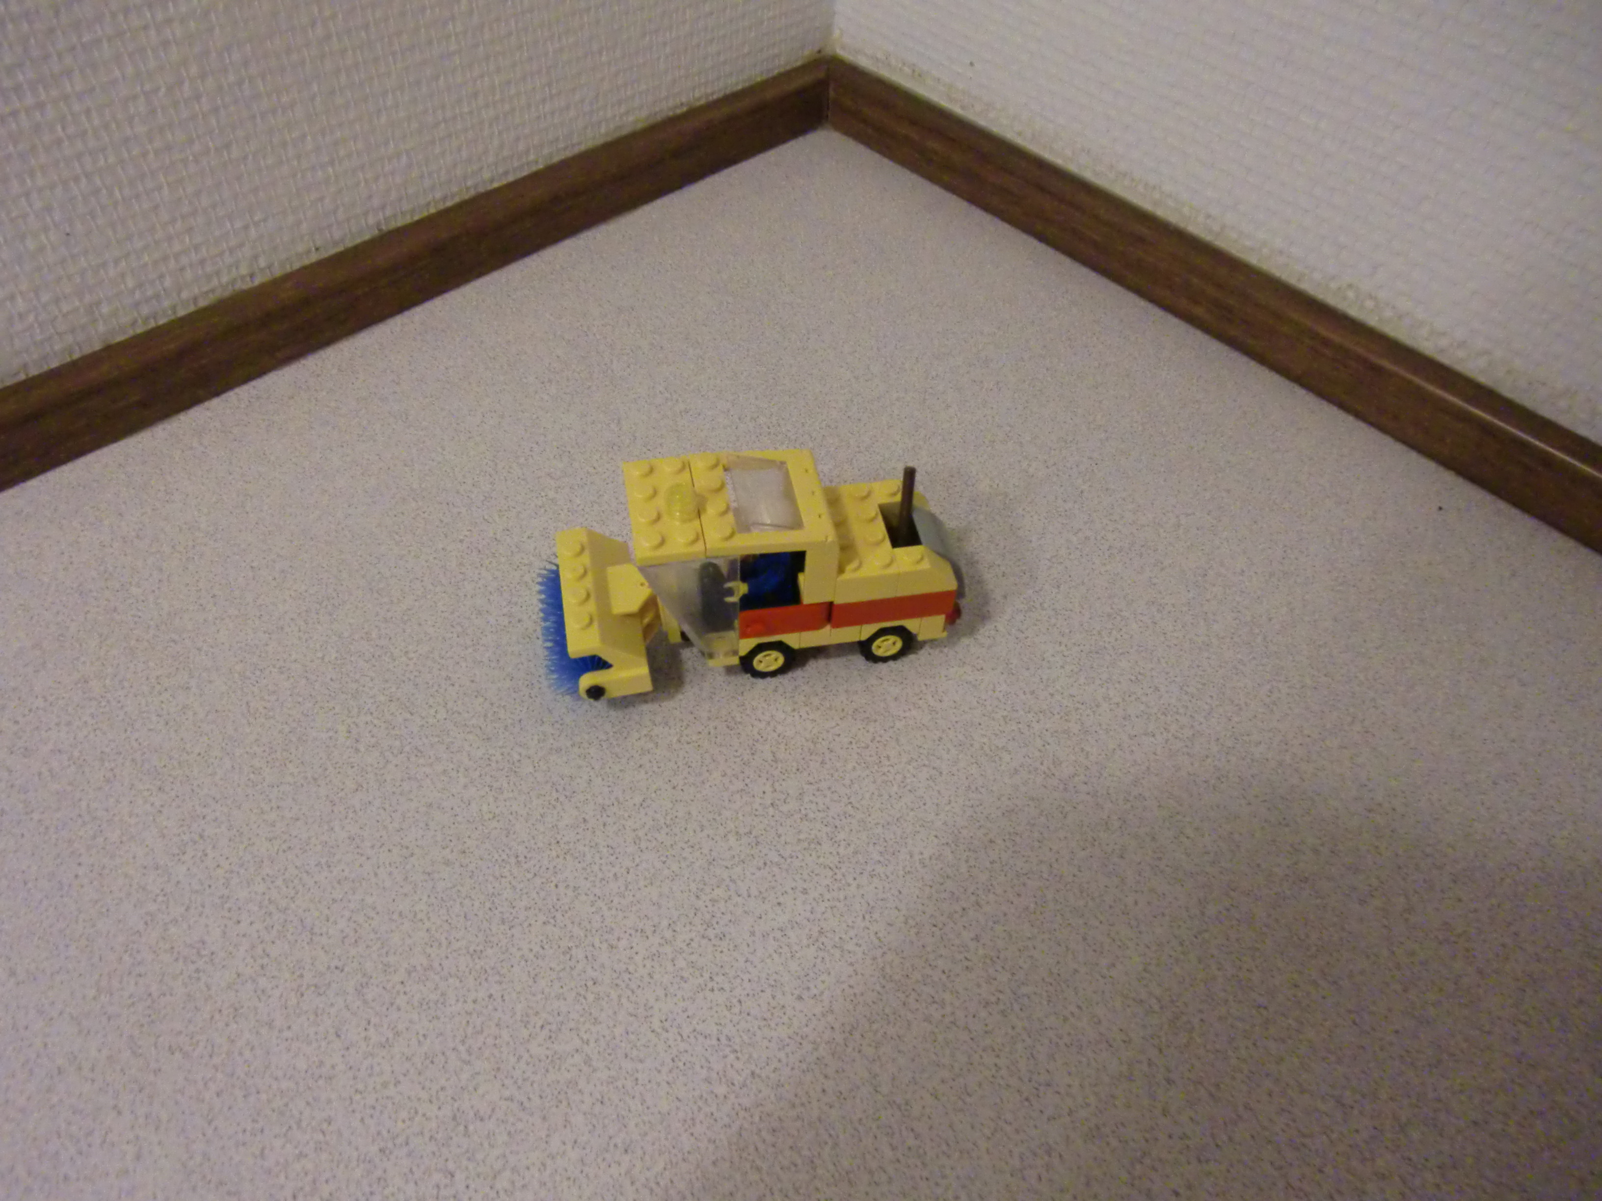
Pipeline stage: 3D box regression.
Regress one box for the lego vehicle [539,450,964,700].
[{"bbox_3d":[-0.011,-0.011,0.284,0.113,0.061,0.047,-7,50,-9],"label":"lego vehicle"}]

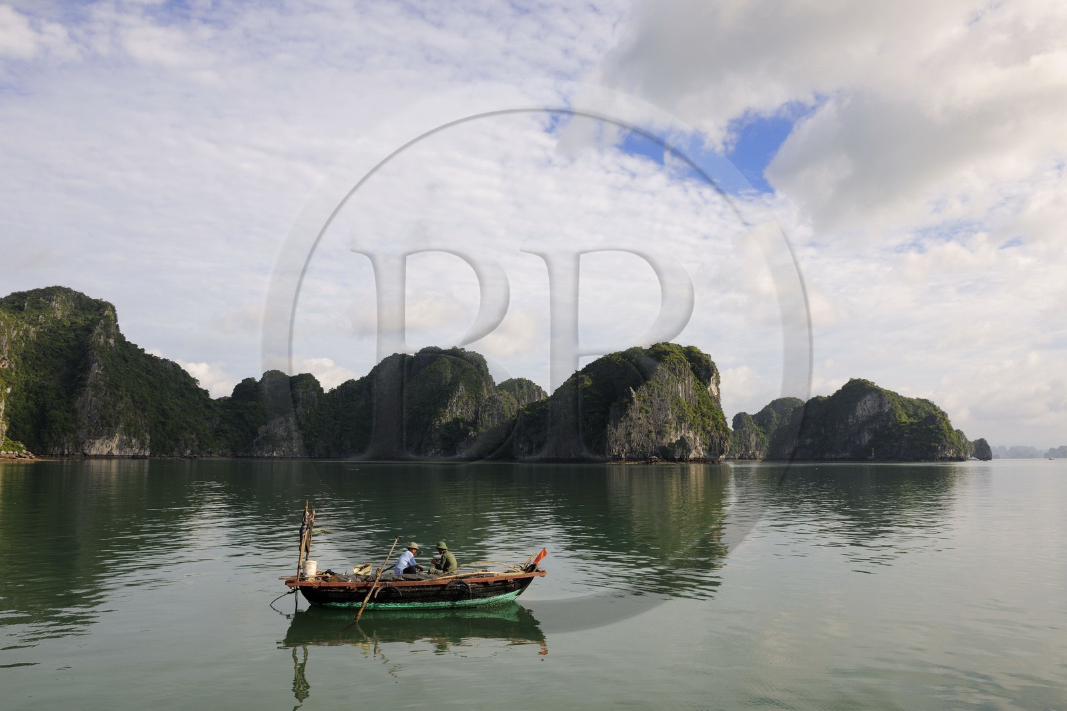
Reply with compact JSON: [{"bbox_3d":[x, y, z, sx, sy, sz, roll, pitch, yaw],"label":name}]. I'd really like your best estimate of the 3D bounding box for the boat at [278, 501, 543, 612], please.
[{"bbox_3d":[-2.865,4.955,17.776,6.424,2.557,1.850,1,-8,-6],"label":"boat"}]

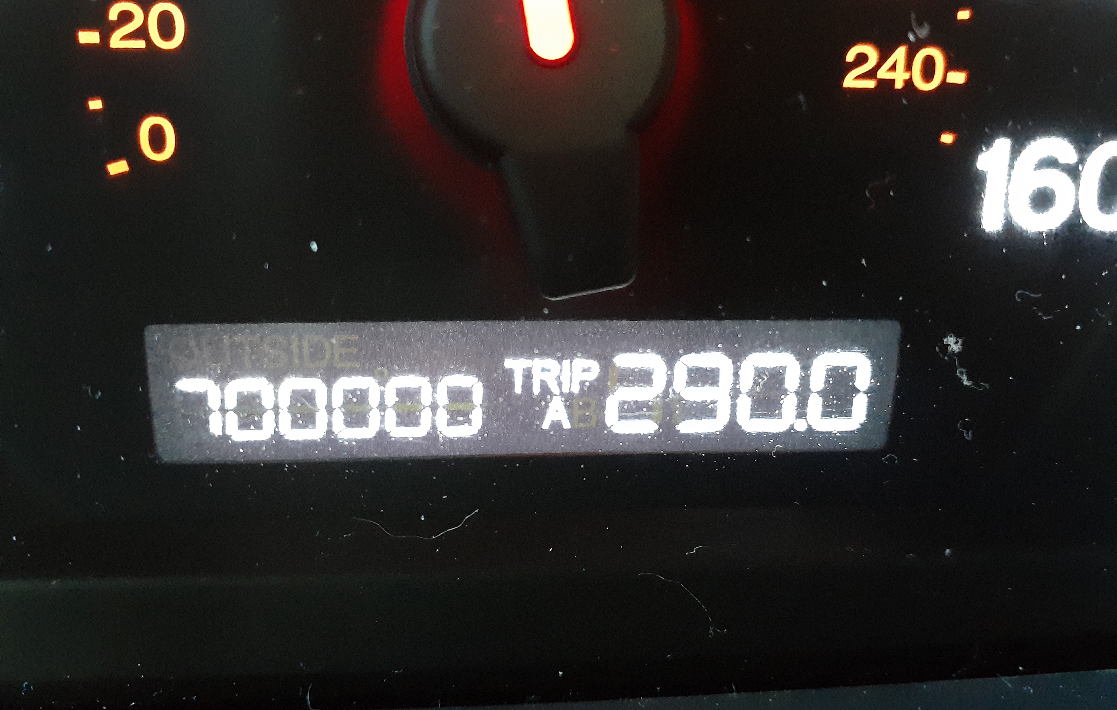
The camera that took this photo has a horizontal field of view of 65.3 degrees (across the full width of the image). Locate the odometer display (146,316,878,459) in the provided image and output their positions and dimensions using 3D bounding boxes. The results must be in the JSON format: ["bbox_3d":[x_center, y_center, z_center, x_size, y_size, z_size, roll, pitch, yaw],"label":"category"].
[{"bbox_3d":[-0.002,0.003,0.082,0.068,0.013,0.005,0,15,-5],"label":"odometer display"}]

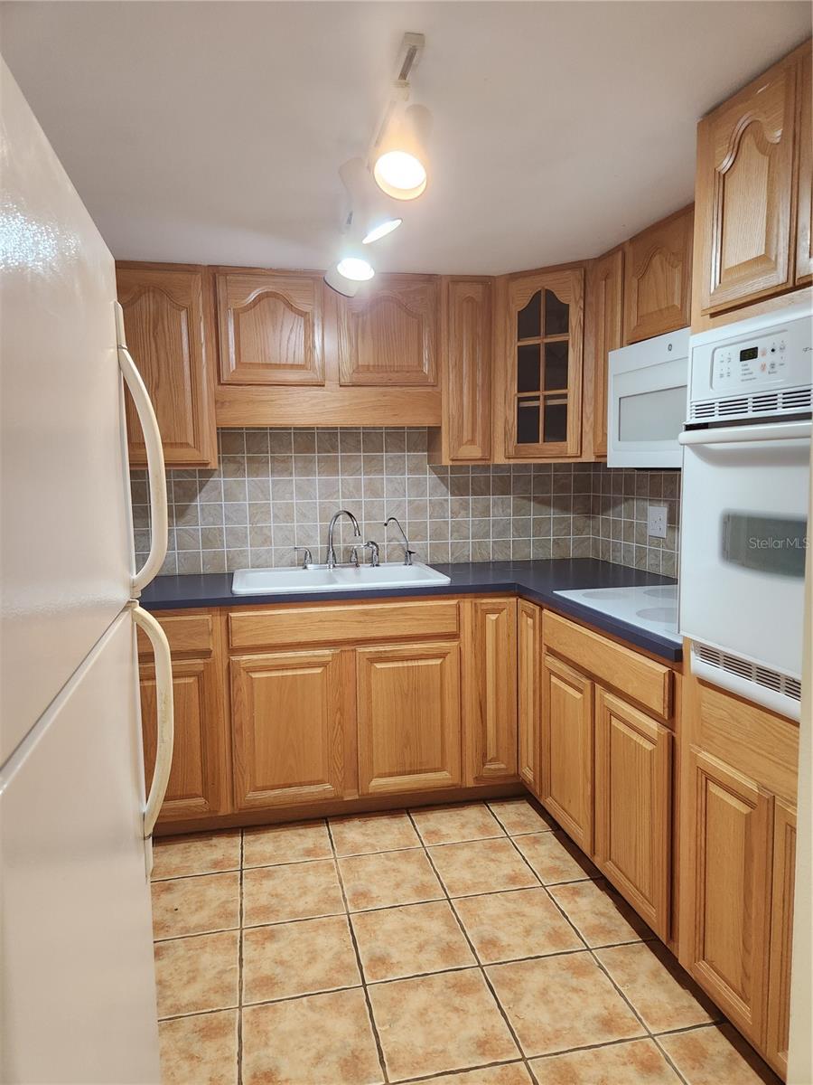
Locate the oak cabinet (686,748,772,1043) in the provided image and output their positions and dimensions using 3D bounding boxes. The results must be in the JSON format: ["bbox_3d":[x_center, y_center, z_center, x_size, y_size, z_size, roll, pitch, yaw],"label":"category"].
[{"bbox_3d":[0.935,0.748,1.637,0.500,0.546,0.283,-2,6,-12],"label":"oak cabinet"}]

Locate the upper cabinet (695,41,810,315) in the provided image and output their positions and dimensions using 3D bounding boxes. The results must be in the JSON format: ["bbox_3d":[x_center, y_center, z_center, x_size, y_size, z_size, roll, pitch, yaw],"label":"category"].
[{"bbox_3d":[1.014,-0.705,1.370,0.600,0.437,0.690,-2,6,-12],"label":"upper cabinet"}]

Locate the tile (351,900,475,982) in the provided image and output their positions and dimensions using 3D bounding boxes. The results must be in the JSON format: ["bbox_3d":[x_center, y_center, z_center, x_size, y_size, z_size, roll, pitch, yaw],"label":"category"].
[{"bbox_3d":[0.013,1.146,2.078,0.307,0.010,0.307,-2,6,-12],"label":"tile"}]

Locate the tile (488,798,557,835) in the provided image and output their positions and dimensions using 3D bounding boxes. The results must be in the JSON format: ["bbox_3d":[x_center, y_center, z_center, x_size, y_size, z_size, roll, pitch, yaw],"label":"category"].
[{"bbox_3d":[0.430,1.053,2.747,0.165,0.010,0.245,-2,6,-12],"label":"tile"}]

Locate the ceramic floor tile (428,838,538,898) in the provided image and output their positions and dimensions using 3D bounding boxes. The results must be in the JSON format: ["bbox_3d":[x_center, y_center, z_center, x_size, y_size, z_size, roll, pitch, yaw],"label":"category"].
[{"bbox_3d":[0.258,1.115,2.473,0.307,0.011,0.307,-2,6,-12],"label":"ceramic floor tile"}]

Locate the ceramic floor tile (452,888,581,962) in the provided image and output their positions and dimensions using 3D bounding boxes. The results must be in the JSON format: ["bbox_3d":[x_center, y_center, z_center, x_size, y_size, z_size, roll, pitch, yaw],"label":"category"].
[{"bbox_3d":[0.320,1.119,2.113,0.303,0.010,0.303,-2,6,-12],"label":"ceramic floor tile"}]

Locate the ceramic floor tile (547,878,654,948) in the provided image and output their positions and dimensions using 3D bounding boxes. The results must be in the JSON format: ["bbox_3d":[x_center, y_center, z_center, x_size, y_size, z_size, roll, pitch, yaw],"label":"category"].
[{"bbox_3d":[0.590,1.135,2.217,0.205,0.011,0.307,-2,6,-12],"label":"ceramic floor tile"}]

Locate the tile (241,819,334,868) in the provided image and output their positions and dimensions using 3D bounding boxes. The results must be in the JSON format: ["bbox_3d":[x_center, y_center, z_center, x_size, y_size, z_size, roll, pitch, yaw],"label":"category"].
[{"bbox_3d":[-0.434,1.097,2.626,0.307,0.010,0.297,-2,6,-12],"label":"tile"}]

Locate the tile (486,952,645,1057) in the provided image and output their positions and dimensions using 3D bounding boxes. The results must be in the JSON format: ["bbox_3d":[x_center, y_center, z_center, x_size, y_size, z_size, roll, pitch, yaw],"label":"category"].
[{"bbox_3d":[0.393,1.165,1.835,0.307,0.010,0.307,-2,6,-12],"label":"tile"}]

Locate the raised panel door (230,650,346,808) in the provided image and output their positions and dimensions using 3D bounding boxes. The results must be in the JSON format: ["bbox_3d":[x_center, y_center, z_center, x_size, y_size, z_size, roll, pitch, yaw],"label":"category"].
[{"bbox_3d":[-0.439,0.691,2.682,0.400,0.573,0.021,-2,6,-12],"label":"raised panel door"}]

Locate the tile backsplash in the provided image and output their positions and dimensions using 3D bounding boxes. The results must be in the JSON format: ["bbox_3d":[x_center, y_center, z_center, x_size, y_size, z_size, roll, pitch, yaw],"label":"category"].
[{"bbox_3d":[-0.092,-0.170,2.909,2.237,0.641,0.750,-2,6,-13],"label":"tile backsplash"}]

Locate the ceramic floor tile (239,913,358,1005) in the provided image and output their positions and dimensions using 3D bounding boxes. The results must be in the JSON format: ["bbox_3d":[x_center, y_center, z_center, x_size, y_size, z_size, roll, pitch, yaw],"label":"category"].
[{"bbox_3d":[-0.298,1.157,2.010,0.307,0.010,0.307,-2,6,-12],"label":"ceramic floor tile"}]

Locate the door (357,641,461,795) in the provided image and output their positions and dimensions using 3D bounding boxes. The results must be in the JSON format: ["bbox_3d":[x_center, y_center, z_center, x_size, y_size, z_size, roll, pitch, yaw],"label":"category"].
[{"bbox_3d":[0.010,0.675,2.777,0.404,0.573,0.021,-2,6,-12],"label":"door"}]

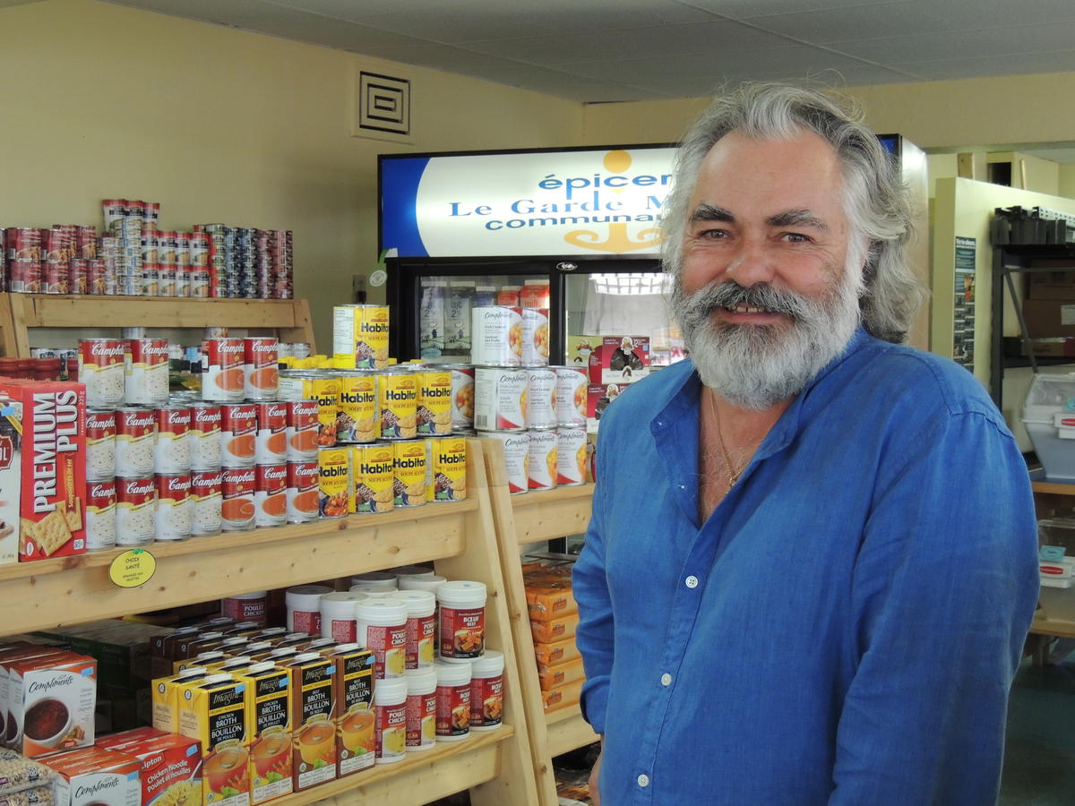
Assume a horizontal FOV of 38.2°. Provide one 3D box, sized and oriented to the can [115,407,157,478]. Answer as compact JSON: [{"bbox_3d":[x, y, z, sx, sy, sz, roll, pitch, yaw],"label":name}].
[{"bbox_3d":[-0.600,0.057,2.293,0.067,0.102,0.067,0,3,0],"label":"can"}]

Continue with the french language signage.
[{"bbox_3d":[0.294,-0.667,5.165,1.799,0.377,0.080,1,3,21],"label":"french language signage"}]

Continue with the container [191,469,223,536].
[{"bbox_3d":[-0.522,0.152,2.407,0.067,0.102,0.067,0,3,0],"label":"container"}]

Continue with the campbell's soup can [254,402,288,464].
[{"bbox_3d":[-0.443,0.047,2.537,0.066,0.102,0.066,0,3,0],"label":"campbell's soup can"}]

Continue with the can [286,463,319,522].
[{"bbox_3d":[-0.393,0.144,2.560,0.067,0.102,0.067,0,3,0],"label":"can"}]

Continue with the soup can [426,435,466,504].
[{"bbox_3d":[-0.186,0.122,2.927,0.103,0.119,0.103,0,3,0],"label":"soup can"}]

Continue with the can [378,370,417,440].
[{"bbox_3d":[-0.270,0.003,2.828,0.102,0.119,0.102,0,3,0],"label":"can"}]

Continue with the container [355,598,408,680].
[{"bbox_3d":[-0.265,0.406,2.657,0.087,0.132,0.087,0,3,0],"label":"container"}]

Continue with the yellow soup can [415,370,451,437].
[{"bbox_3d":[-0.211,-0.002,2.901,0.102,0.119,0.102,0,3,0],"label":"yellow soup can"}]

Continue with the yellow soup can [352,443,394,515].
[{"bbox_3d":[-0.305,0.131,2.740,0.103,0.119,0.103,0,3,0],"label":"yellow soup can"}]

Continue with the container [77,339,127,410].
[{"bbox_3d":[-0.654,-0.046,2.331,0.067,0.102,0.067,3,4,43],"label":"container"}]

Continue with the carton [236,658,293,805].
[{"bbox_3d":[-0.439,0.520,2.449,0.061,0.202,0.092,2,4,36],"label":"carton"}]

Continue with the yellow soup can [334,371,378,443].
[{"bbox_3d":[-0.338,0.007,2.744,0.102,0.119,0.102,0,3,0],"label":"yellow soup can"}]

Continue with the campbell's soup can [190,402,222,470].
[{"bbox_3d":[-0.528,0.053,2.431,0.066,0.102,0.066,2,4,38],"label":"campbell's soup can"}]

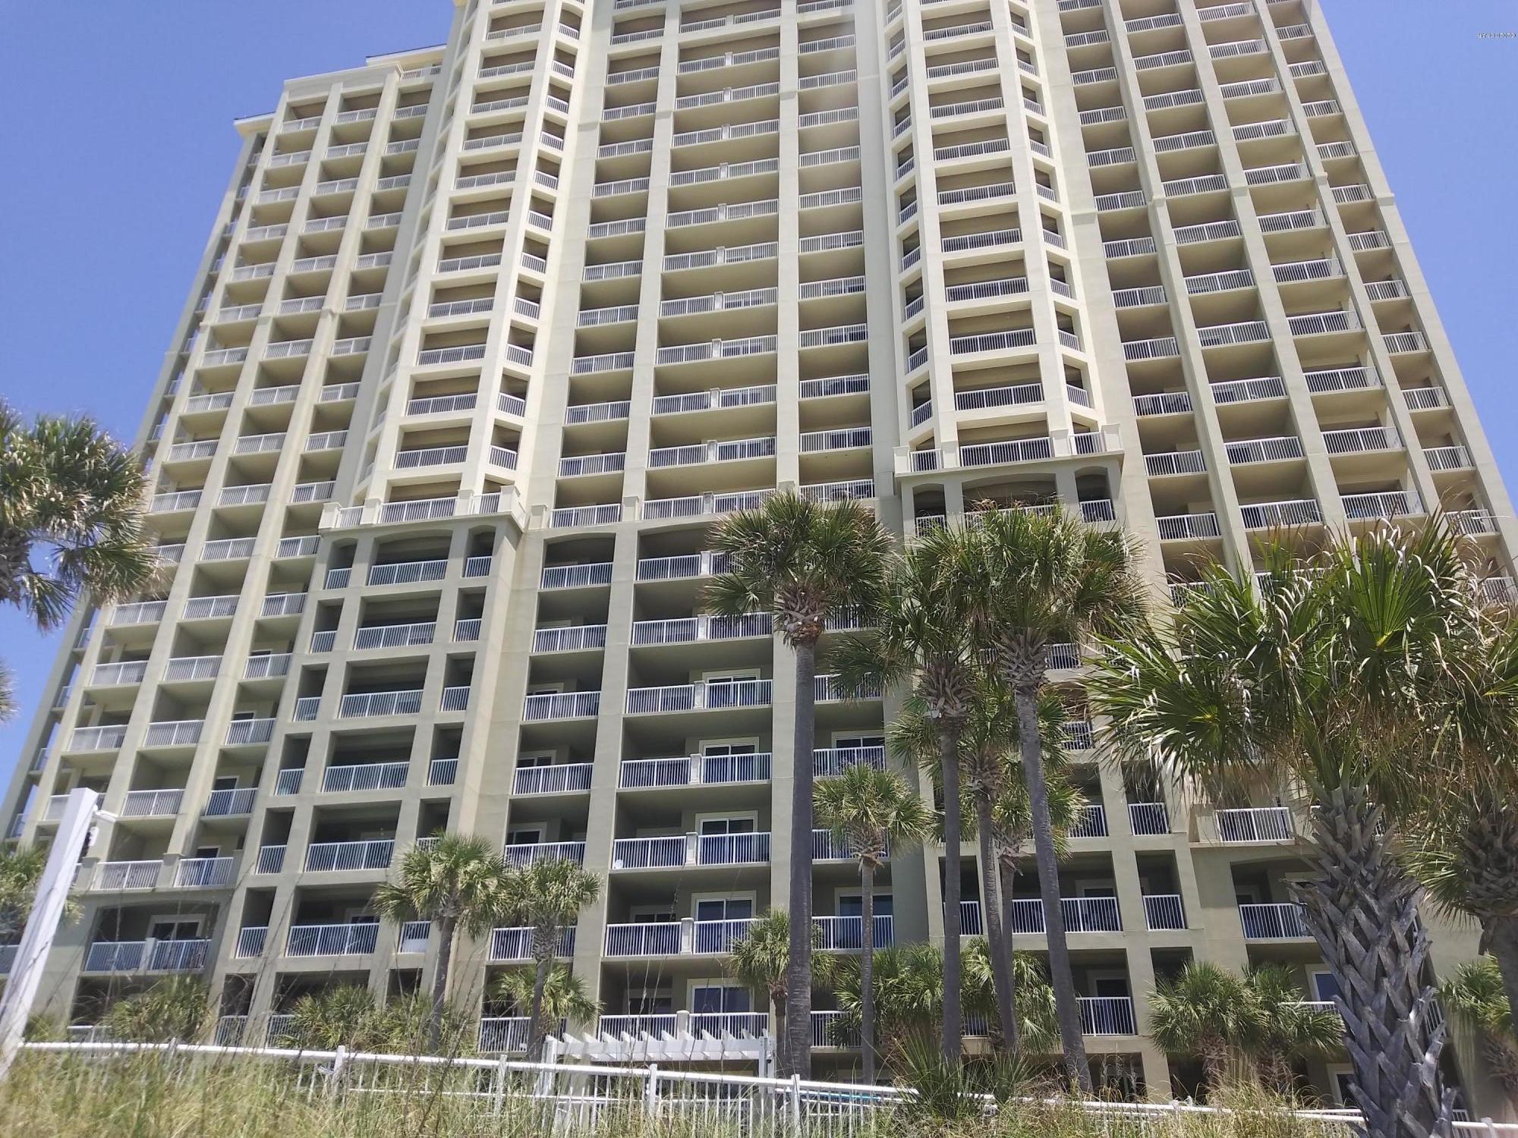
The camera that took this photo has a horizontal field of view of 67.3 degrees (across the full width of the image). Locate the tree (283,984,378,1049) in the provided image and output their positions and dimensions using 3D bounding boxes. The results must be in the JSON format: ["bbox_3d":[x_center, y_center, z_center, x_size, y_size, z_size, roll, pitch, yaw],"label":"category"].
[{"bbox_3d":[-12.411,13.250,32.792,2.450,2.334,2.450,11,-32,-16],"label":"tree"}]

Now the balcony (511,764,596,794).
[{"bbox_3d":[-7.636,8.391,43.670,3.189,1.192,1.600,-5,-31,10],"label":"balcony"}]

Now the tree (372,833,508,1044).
[{"bbox_3d":[-8.660,10.716,29.900,3.664,7.432,3.664,-5,-31,10],"label":"tree"}]

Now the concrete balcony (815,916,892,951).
[{"bbox_3d":[3.197,12.794,39.465,3.045,1.100,1.200,-5,-31,10],"label":"concrete balcony"}]

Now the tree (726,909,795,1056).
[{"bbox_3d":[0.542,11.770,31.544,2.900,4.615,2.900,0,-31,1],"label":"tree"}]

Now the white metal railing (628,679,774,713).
[{"bbox_3d":[-2.236,5.354,45.086,5.871,1.100,1.200,-5,-31,10],"label":"white metal railing"}]

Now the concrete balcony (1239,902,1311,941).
[{"bbox_3d":[15.899,10.752,34.713,2.251,1.043,0.100,-5,-31,10],"label":"concrete balcony"}]

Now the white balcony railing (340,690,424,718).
[{"bbox_3d":[-14.759,5.362,44.761,3.427,1.013,0.100,-5,-31,10],"label":"white balcony railing"}]

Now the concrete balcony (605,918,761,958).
[{"bbox_3d":[-2.307,12.882,39.223,5.775,1.300,1.500,-5,-31,10],"label":"concrete balcony"}]

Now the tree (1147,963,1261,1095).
[{"bbox_3d":[11.102,11.595,28.524,2.900,3.324,2.900,-10,-32,17],"label":"tree"}]

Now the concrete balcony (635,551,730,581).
[{"bbox_3d":[-2.154,0.081,48.195,5.890,1.100,1.200,-5,-31,10],"label":"concrete balcony"}]

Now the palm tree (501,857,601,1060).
[{"bbox_3d":[-6.120,11.873,31.611,3.062,7.500,3.062,-5,-31,10],"label":"palm tree"}]

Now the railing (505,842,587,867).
[{"bbox_3d":[-8.052,10.838,42.688,3.160,1.080,0.080,-5,-31,10],"label":"railing"}]

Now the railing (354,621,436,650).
[{"bbox_3d":[-14.677,2.799,46.265,3.412,1.028,0.100,-5,-31,10],"label":"railing"}]

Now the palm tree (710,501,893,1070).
[{"bbox_3d":[0.804,3.551,21.390,3.762,11.621,3.762,-5,-31,10],"label":"palm tree"}]

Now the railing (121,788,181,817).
[{"bbox_3d":[-25.101,9.732,47.357,2.802,1.073,0.080,-5,-31,10],"label":"railing"}]

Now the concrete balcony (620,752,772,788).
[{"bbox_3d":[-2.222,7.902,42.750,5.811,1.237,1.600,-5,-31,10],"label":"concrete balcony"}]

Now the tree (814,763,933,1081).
[{"bbox_3d":[3.234,10.267,31.076,3.411,10.200,3.411,-5,-31,10],"label":"tree"}]

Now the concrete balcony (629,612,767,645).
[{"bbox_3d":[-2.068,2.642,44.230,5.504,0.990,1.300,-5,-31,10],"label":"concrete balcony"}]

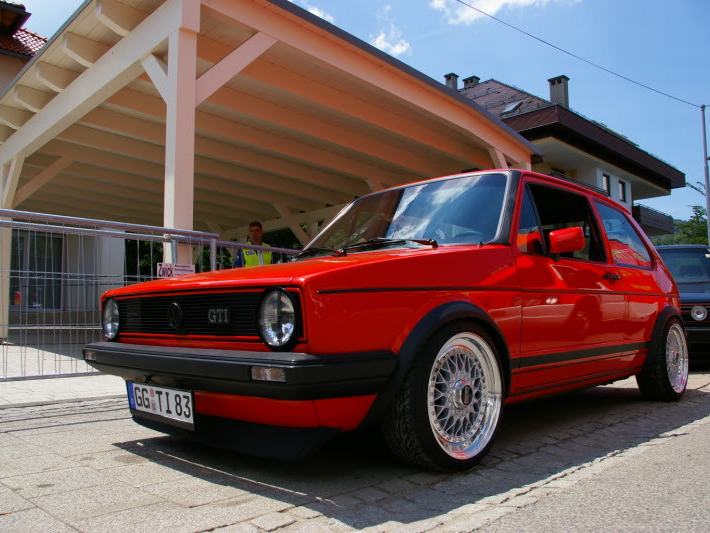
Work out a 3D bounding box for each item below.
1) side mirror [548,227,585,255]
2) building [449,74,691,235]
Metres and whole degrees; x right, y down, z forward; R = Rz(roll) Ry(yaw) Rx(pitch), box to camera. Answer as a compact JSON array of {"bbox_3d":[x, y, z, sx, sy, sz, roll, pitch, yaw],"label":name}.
[{"bbox_3d":[0.943,-0.112,2.665,0.165,0.105,0.085,-4,-6,38],"label":"side mirror"},{"bbox_3d":[7.718,-3.674,35.920,17.500,14.400,16.500,-5,-7,44],"label":"building"}]

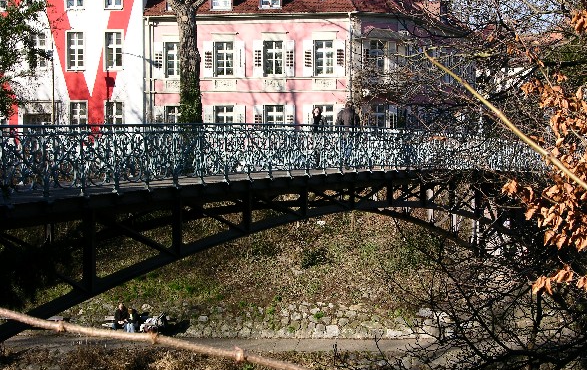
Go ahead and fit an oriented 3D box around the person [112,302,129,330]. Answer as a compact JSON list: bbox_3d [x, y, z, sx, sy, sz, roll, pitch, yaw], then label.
[{"bbox_3d":[-6.243,4.897,40.500,0.570,1.180,0.800,0,2,3],"label":"person"}]

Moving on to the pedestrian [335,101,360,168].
[{"bbox_3d":[1.422,-1.292,29.200,0.600,1.770,0.400,1,2,24],"label":"pedestrian"}]

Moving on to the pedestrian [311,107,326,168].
[{"bbox_3d":[0.655,-1.269,29.900,0.480,1.660,0.400,1,2,25],"label":"pedestrian"}]

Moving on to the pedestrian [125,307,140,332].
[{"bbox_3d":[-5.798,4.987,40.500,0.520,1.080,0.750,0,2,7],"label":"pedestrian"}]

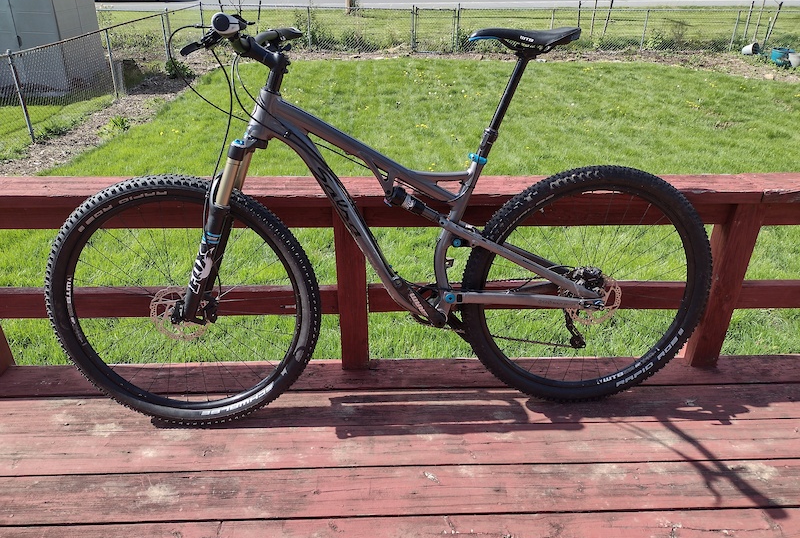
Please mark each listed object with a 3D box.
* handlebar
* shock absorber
[{"bbox_3d":[-0.345,-0.535,1.490,0.170,0.125,0.720,3,19,3],"label":"handlebar"},{"bbox_3d":[0.039,-0.166,1.657,0.170,0.050,0.050,27,16,-15],"label":"shock absorber"}]

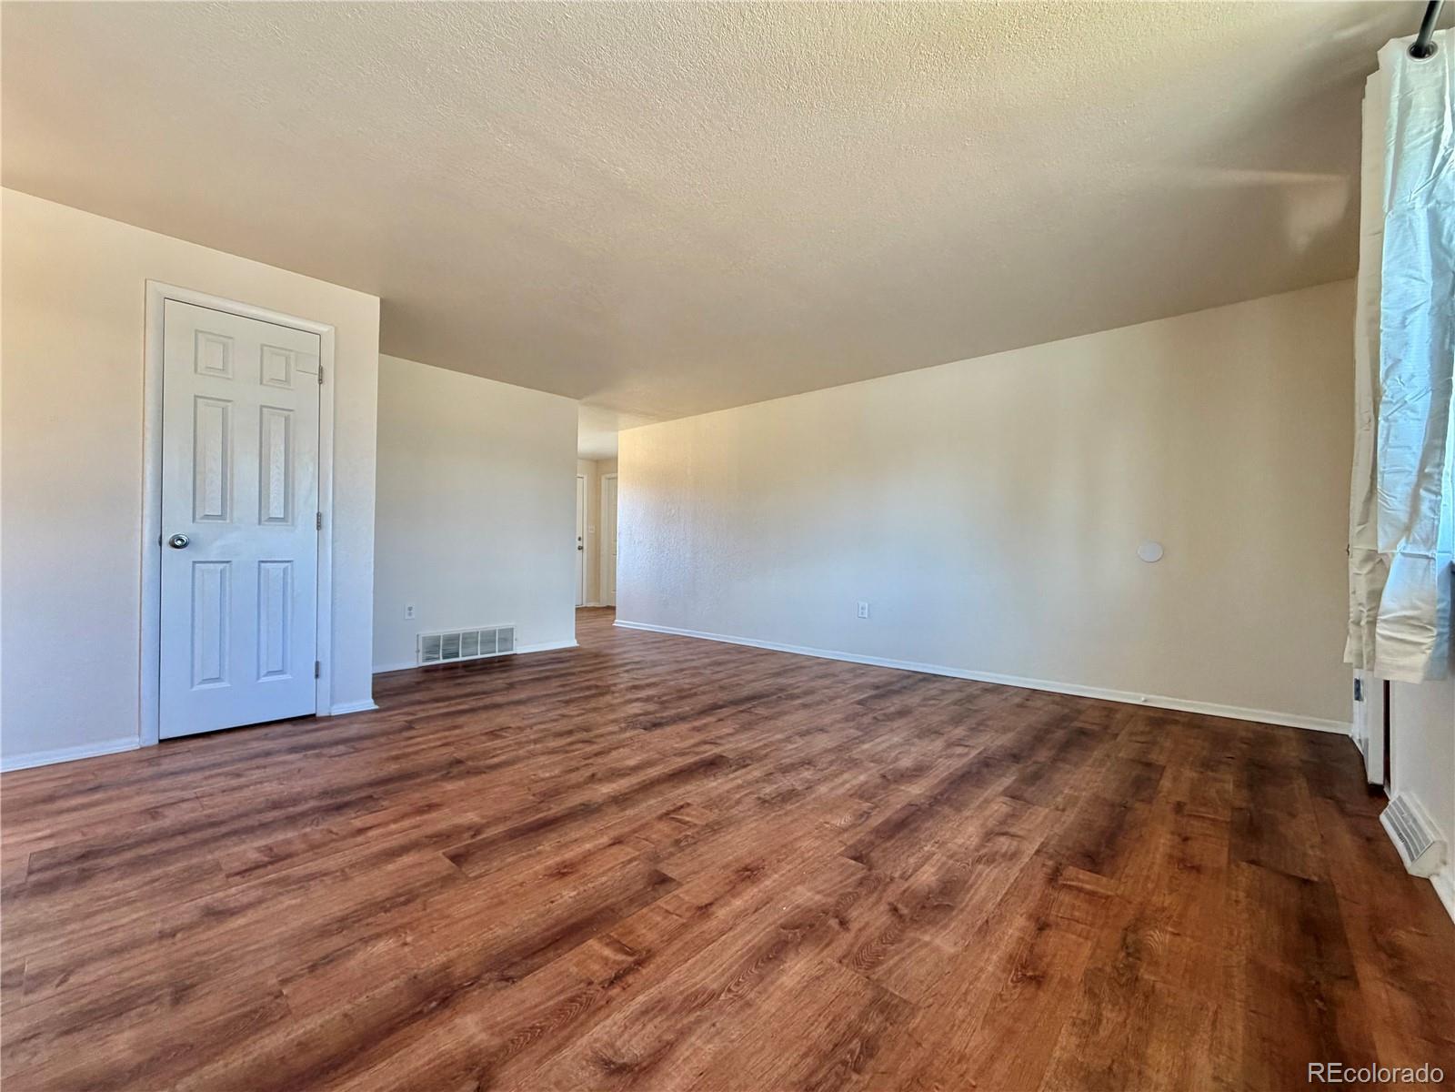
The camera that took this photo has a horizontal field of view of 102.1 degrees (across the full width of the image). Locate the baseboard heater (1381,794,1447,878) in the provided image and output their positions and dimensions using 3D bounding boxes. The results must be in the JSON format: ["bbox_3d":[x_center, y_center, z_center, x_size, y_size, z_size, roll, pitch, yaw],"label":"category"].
[{"bbox_3d":[2.160,0.895,1.861,0.072,0.110,0.492,0,0,42],"label":"baseboard heater"}]

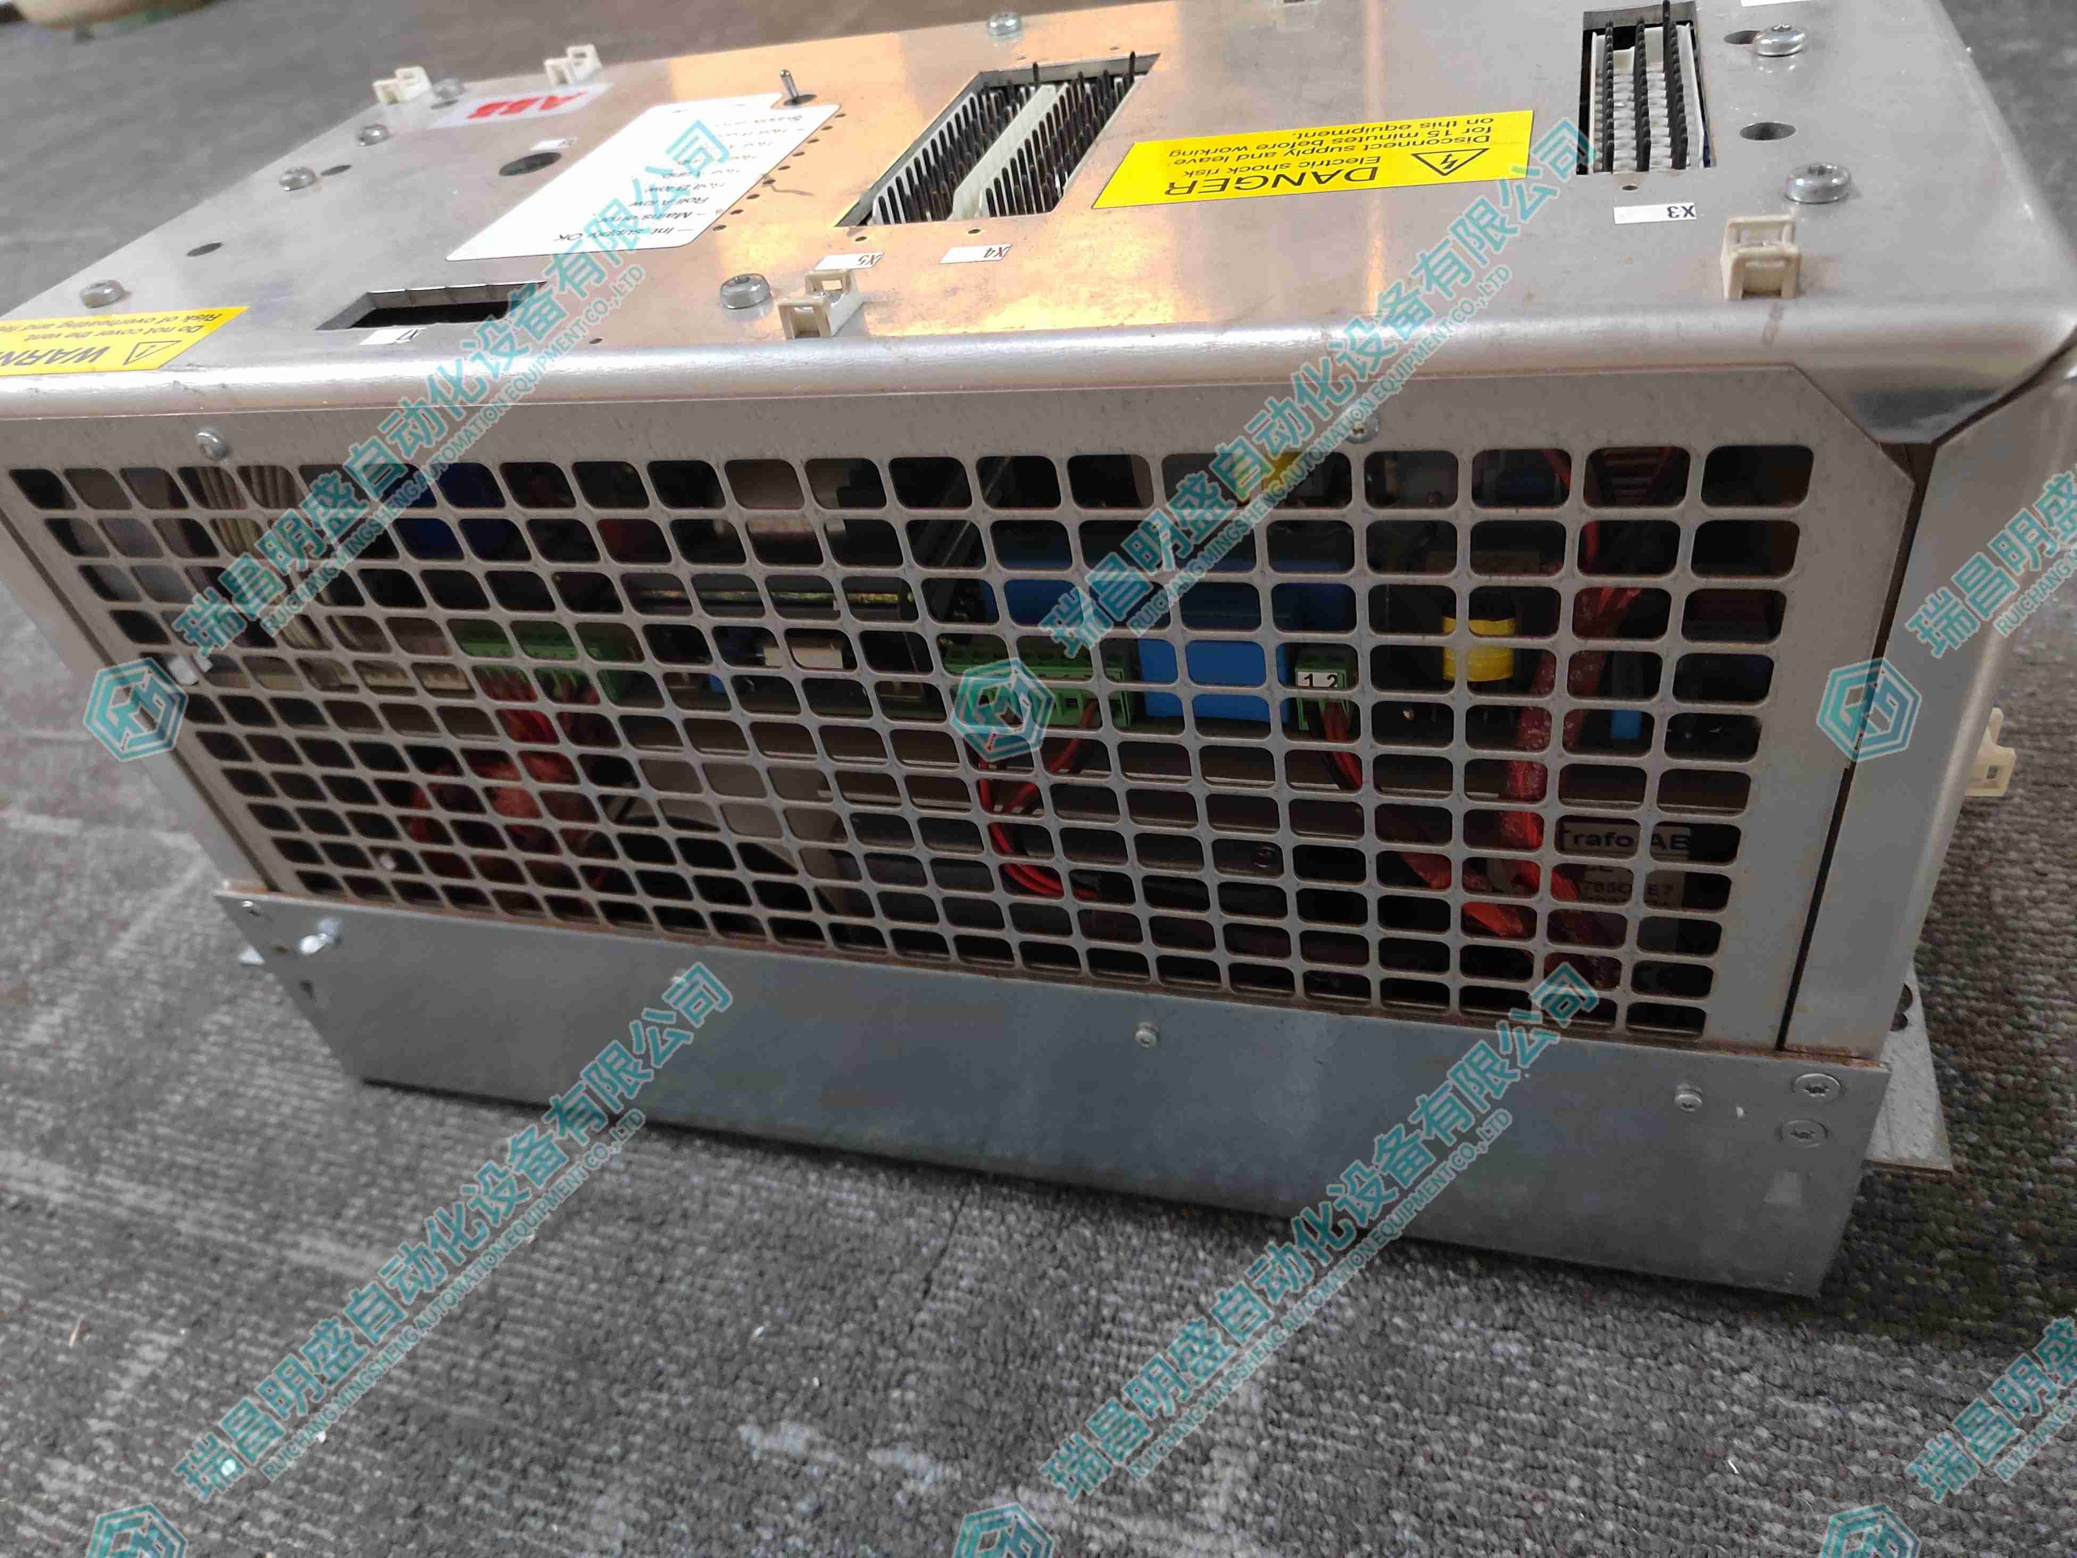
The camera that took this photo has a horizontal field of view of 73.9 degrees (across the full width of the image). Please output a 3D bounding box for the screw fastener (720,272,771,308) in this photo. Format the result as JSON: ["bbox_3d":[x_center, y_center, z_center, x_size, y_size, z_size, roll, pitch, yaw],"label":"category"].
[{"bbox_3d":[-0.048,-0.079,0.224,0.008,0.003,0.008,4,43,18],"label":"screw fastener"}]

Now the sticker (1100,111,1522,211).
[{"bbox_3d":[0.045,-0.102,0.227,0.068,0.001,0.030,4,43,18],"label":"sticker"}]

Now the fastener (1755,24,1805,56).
[{"bbox_3d":[0.124,-0.123,0.230,0.008,0.003,0.008,4,43,18],"label":"fastener"}]

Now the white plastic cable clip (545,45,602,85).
[{"bbox_3d":[-0.125,-0.192,0.371,0.008,0.006,0.013,4,43,18],"label":"white plastic cable clip"}]

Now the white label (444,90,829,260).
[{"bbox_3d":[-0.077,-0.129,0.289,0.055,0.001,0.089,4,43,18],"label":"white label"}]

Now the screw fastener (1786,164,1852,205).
[{"bbox_3d":[0.104,-0.080,0.184,0.008,0.003,0.008,4,43,18],"label":"screw fastener"}]

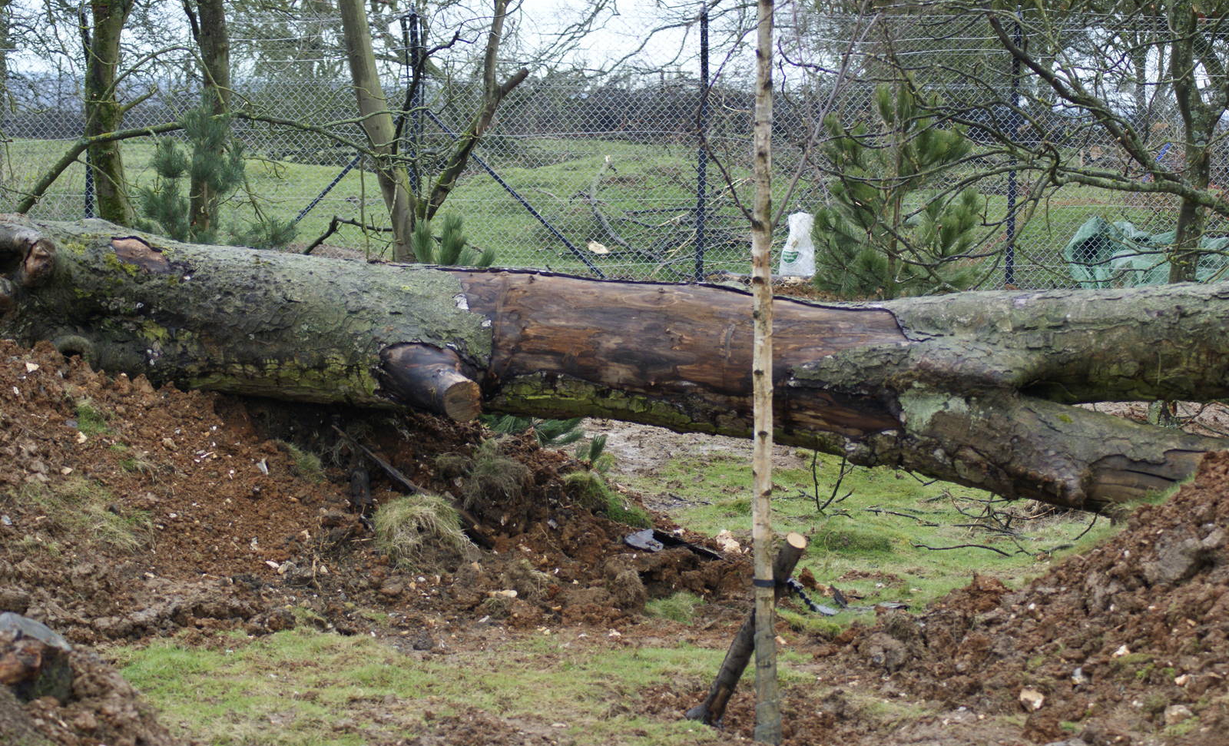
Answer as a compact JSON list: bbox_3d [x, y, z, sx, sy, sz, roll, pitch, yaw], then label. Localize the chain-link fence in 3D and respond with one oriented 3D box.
[{"bbox_3d":[0.004,-1.962,31.100,10.800,2.430,0.090,0,5,5],"label":"chain-link fence"}]

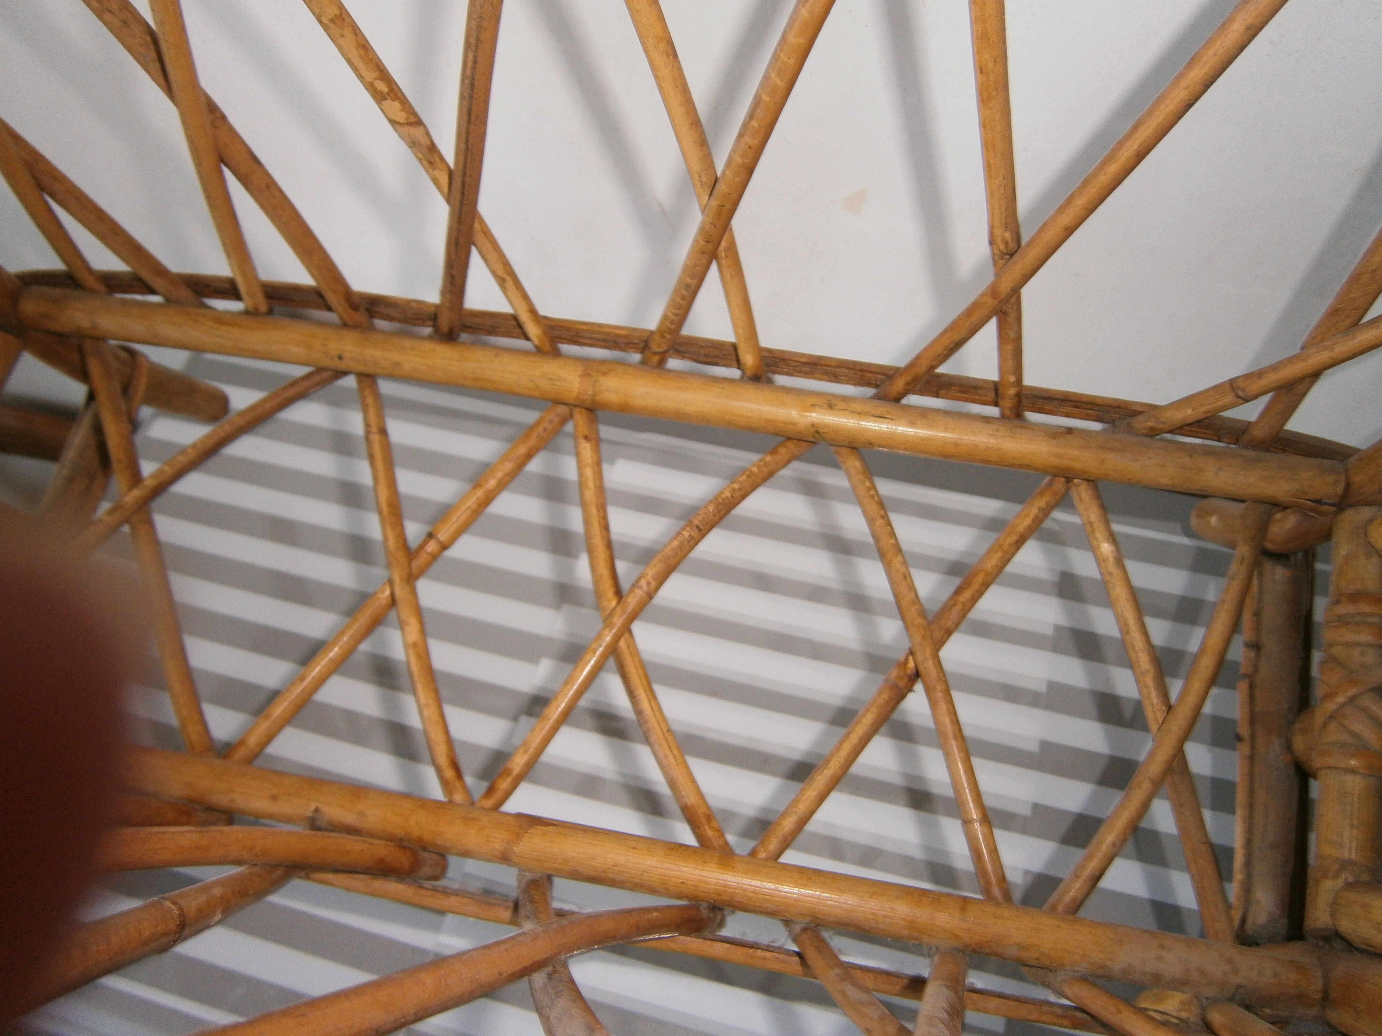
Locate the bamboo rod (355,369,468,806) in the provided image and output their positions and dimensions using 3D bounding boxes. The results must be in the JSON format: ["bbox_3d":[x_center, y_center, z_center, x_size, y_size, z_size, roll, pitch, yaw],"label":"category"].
[{"bbox_3d":[-0.164,0.031,0.604,0.018,0.015,0.293,-17,69,-2],"label":"bamboo rod"}]

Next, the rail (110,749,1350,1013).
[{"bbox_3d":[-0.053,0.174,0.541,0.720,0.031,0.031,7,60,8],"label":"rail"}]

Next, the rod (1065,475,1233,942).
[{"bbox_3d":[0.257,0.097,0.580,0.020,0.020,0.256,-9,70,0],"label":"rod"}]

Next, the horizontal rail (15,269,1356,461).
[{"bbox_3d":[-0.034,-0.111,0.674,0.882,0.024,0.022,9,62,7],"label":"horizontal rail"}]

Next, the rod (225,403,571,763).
[{"bbox_3d":[-0.165,0.034,0.603,0.016,0.015,0.291,37,77,16],"label":"rod"}]

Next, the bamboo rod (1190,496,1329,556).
[{"bbox_3d":[0.334,0.004,0.598,0.093,0.030,0.030,5,59,7],"label":"bamboo rod"}]

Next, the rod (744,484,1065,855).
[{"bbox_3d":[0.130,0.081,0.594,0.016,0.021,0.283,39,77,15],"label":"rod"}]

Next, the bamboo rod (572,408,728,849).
[{"bbox_3d":[-0.024,0.051,0.584,0.026,0.016,0.288,-16,69,-1],"label":"bamboo rod"}]

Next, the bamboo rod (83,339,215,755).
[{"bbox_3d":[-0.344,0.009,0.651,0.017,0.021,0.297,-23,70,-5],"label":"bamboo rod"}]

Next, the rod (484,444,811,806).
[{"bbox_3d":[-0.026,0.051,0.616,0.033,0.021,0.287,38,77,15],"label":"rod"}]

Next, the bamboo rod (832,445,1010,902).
[{"bbox_3d":[0.123,0.074,0.563,0.021,0.016,0.278,-15,69,-1],"label":"bamboo rod"}]

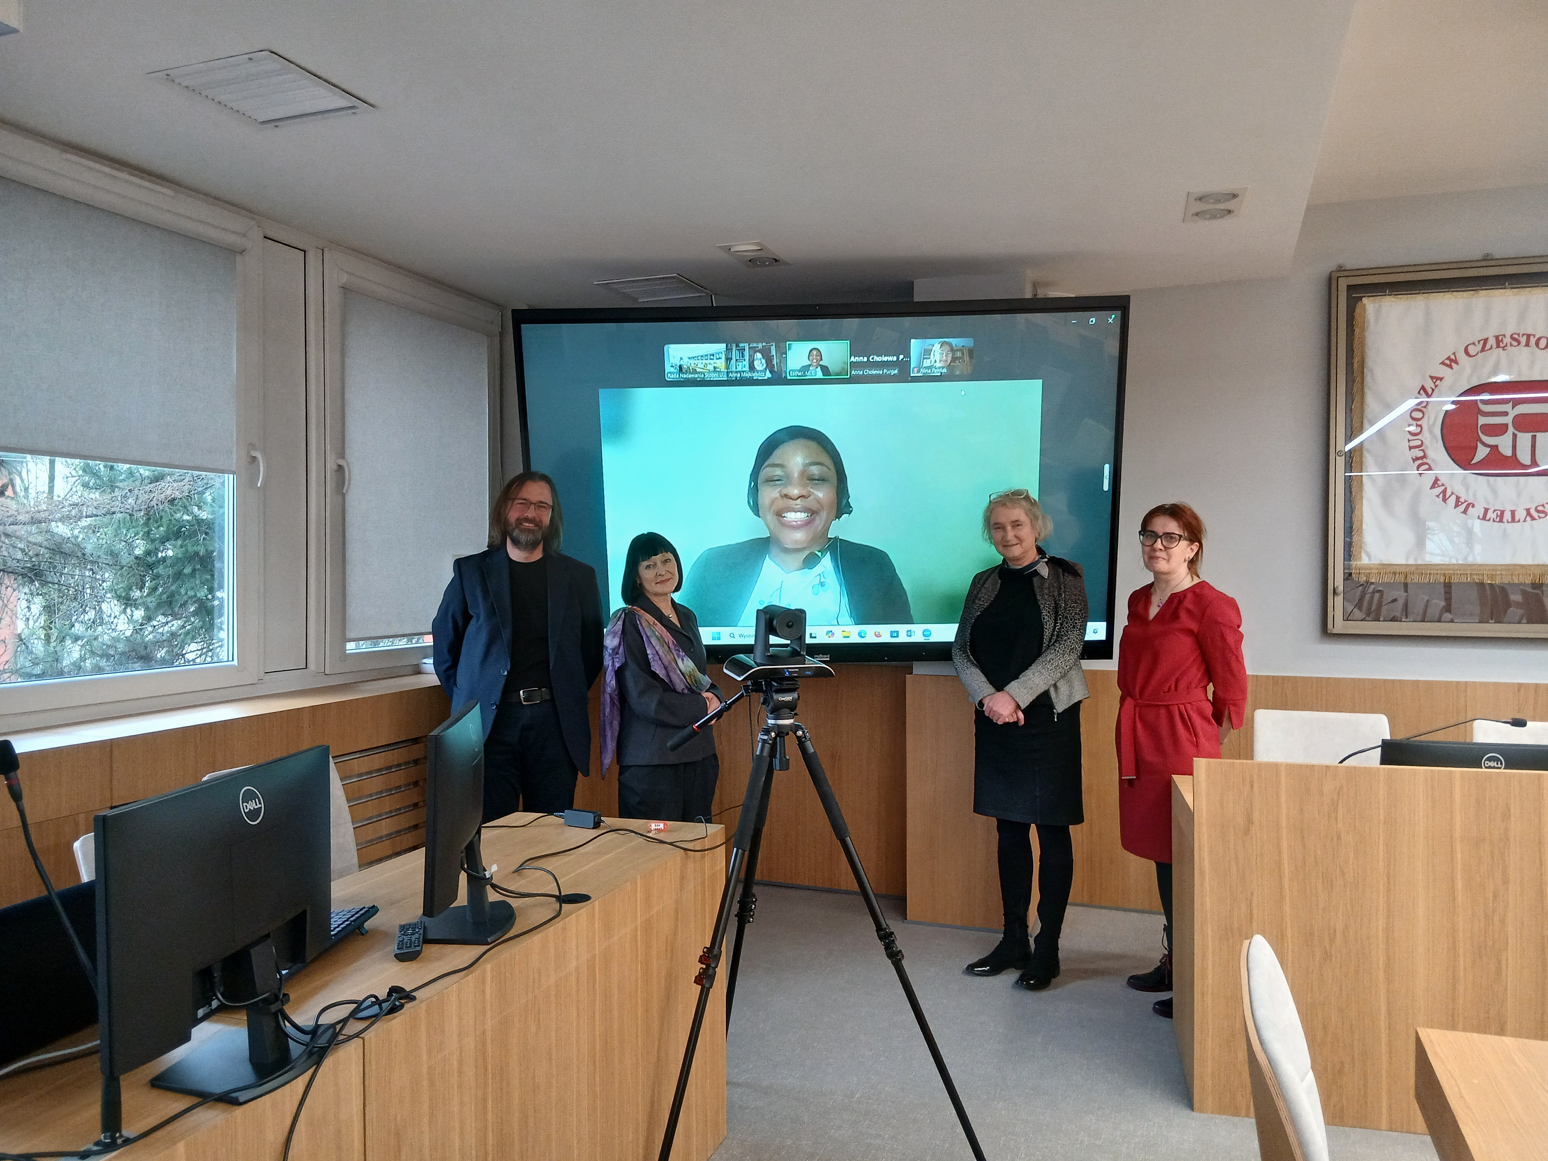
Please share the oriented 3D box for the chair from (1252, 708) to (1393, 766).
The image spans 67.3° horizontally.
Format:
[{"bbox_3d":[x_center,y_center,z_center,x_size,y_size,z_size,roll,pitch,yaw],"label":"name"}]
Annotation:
[{"bbox_3d":[1.728,0.891,3.610,0.470,0.910,0.540,0,1,19],"label":"chair"}]

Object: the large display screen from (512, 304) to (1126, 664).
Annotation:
[{"bbox_3d":[0.176,-0.349,4.379,2.220,1.345,0.100,-1,13,2],"label":"large display screen"}]

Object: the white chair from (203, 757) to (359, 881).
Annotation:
[{"bbox_3d":[-1.064,0.912,2.911,0.540,0.910,0.470,0,1,18],"label":"white chair"}]

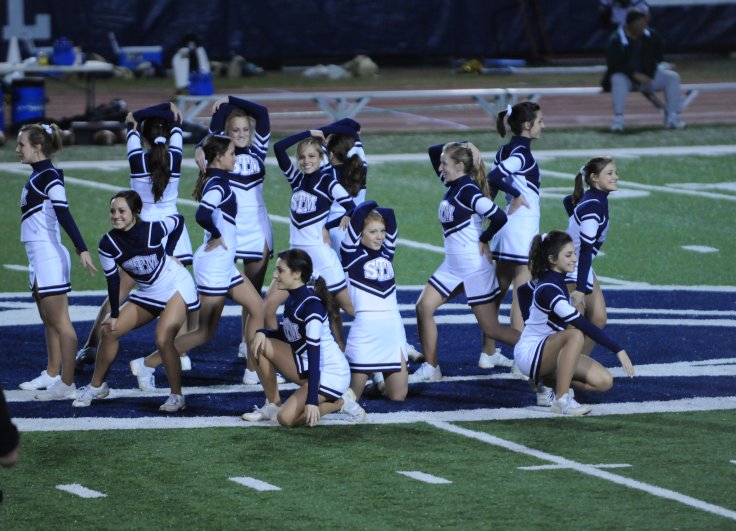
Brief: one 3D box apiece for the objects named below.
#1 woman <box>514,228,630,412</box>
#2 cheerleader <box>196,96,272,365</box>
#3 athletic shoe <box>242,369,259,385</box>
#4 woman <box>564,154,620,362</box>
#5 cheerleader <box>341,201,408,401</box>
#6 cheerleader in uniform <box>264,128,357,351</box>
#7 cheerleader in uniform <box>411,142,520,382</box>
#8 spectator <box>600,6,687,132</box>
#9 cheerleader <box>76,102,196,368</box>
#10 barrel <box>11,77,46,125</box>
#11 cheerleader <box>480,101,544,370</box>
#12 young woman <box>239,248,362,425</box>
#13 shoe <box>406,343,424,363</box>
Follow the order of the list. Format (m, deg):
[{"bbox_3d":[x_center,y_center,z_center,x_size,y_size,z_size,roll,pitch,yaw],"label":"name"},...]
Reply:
[{"bbox_3d":[1.176,0.313,38.002,0.680,1.010,0.520,0,4,2],"label":"woman"},{"bbox_3d":[-0.817,-0.237,42.000,0.470,1.660,0.380,-1,4,-7],"label":"cheerleader"},{"bbox_3d":[-0.626,0.654,39.857,0.255,0.100,0.100,0,4,5],"label":"athletic shoe"},{"bbox_3d":[1.200,0.048,39.646,0.620,1.390,0.450,-1,4,-5],"label":"woman"},{"bbox_3d":[0.040,0.178,39.054,0.430,1.150,0.580,-2,4,-23],"label":"cheerleader"},{"bbox_3d":[-0.308,-0.057,39.890,0.620,1.510,0.700,2,5,33],"label":"cheerleader in uniform"},{"bbox_3d":[0.592,-0.018,39.892,0.680,1.420,0.520,-3,5,-32],"label":"cheerleader in uniform"},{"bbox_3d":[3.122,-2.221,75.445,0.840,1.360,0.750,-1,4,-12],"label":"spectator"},{"bbox_3d":[-1.444,-0.189,41.138,0.700,1.620,0.480,-1,4,-14],"label":"cheerleader"},{"bbox_3d":[-3.887,-1.853,76.220,0.410,0.600,0.410,0,4,0],"label":"barrel"},{"bbox_3d":[0.899,-0.180,41.154,0.430,1.650,0.460,-1,4,-12],"label":"cheerleader"},{"bbox_3d":[-0.360,0.386,37.309,0.700,0.980,0.520,-3,5,-32],"label":"young woman"},{"bbox_3d":[0.274,0.527,41.500,0.260,0.120,0.100,38,6,2],"label":"shoe"}]

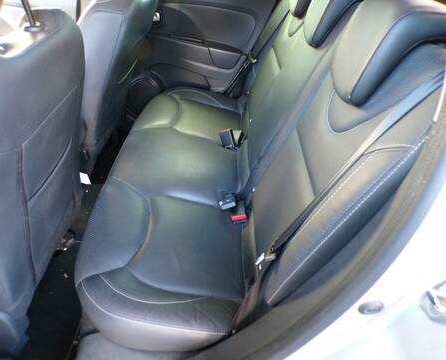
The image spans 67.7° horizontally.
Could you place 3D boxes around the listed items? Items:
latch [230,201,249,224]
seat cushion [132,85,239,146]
[{"bbox_3d":[0.057,0.112,1.150,0.050,0.030,0.080,-2,24,6],"label":"latch"},{"bbox_3d":[-0.144,-0.285,1.648,0.470,0.150,0.460,9,39,-5],"label":"seat cushion"}]

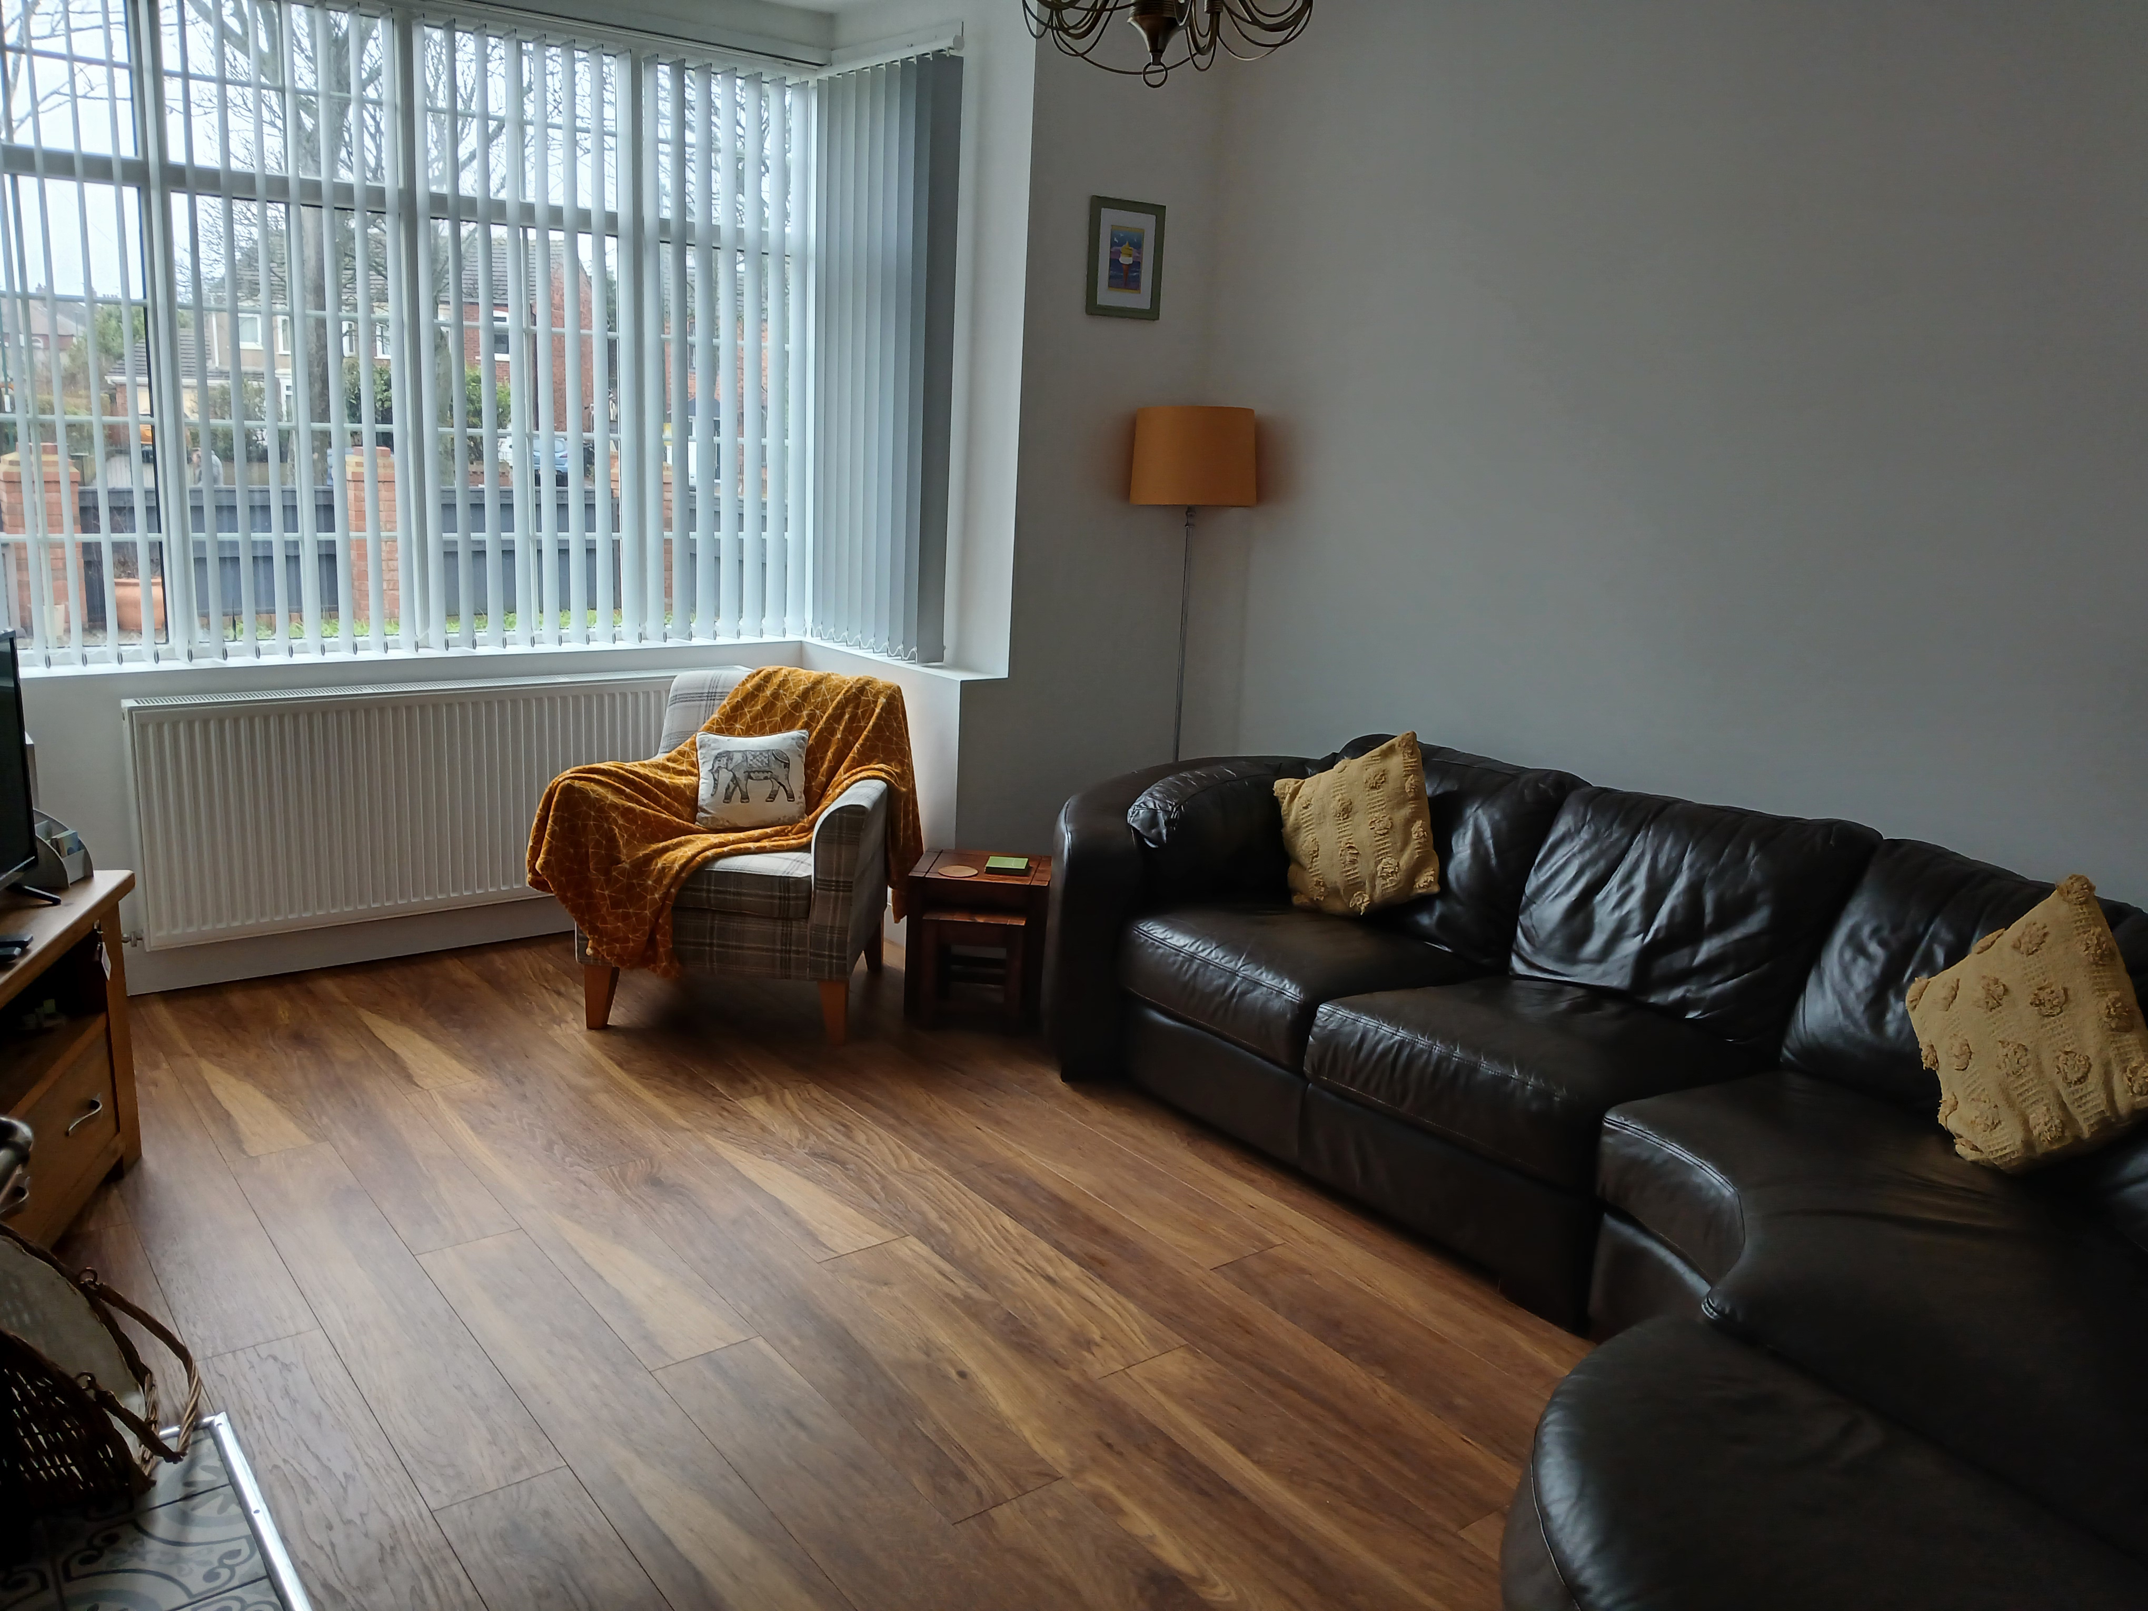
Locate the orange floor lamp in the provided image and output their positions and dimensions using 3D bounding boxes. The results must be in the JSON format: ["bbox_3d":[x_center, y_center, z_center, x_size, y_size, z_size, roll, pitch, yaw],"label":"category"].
[{"bbox_3d":[0.286,-0.275,4.389,0.335,1.540,0.335,-7,15,-37],"label":"orange floor lamp"}]

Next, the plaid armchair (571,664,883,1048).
[{"bbox_3d":[-0.826,0.096,4.187,0.700,0.800,0.760,3,12,3],"label":"plaid armchair"}]

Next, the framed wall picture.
[{"bbox_3d":[0.148,-1.469,4.345,0.260,0.303,0.022,-7,15,-37],"label":"framed wall picture"}]

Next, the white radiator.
[{"bbox_3d":[-1.610,-0.028,4.352,1.610,0.600,0.110,-7,15,-37],"label":"white radiator"}]

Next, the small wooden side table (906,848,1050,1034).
[{"bbox_3d":[-0.235,0.348,4.108,0.345,0.395,0.290,3,12,4],"label":"small wooden side table"}]

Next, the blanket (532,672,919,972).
[{"bbox_3d":[-0.864,0.025,4.154,0.900,0.680,0.780,3,12,3],"label":"blanket"}]

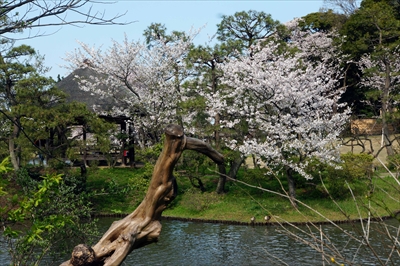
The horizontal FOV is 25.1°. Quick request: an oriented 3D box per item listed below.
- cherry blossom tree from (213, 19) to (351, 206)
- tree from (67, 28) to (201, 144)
[{"bbox_3d":[3.943,-0.992,43.500,6.680,9.090,6.200,0,0,0],"label":"cherry blossom tree"},{"bbox_3d":[-3.633,-2.012,47.000,6.900,6.900,6.200,0,0,0],"label":"tree"}]

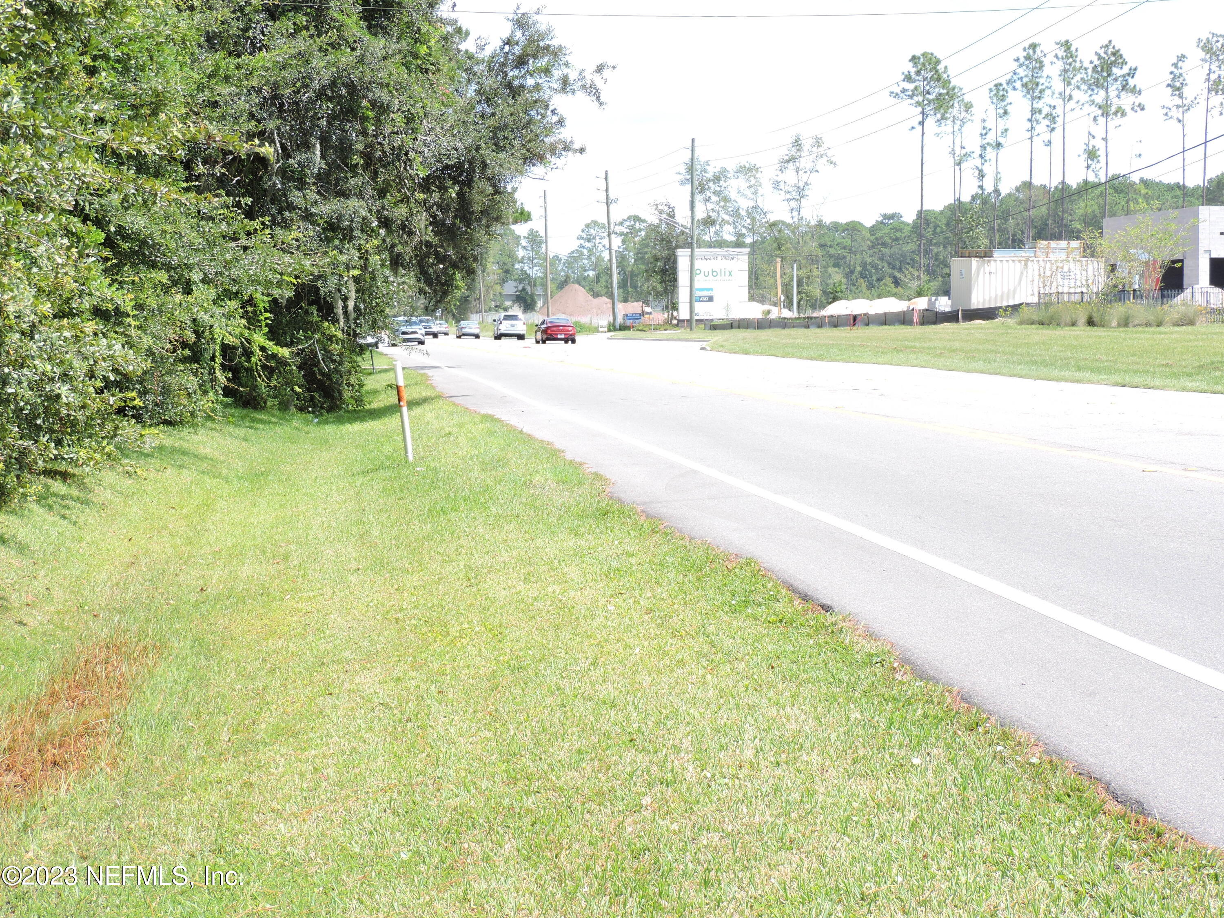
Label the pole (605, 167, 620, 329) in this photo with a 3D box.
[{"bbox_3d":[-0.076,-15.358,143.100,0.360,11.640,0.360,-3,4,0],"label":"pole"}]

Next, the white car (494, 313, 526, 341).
[{"bbox_3d":[-6.781,-8.766,129.000,1.900,1.790,4.750,-1,4,-9],"label":"white car"}]

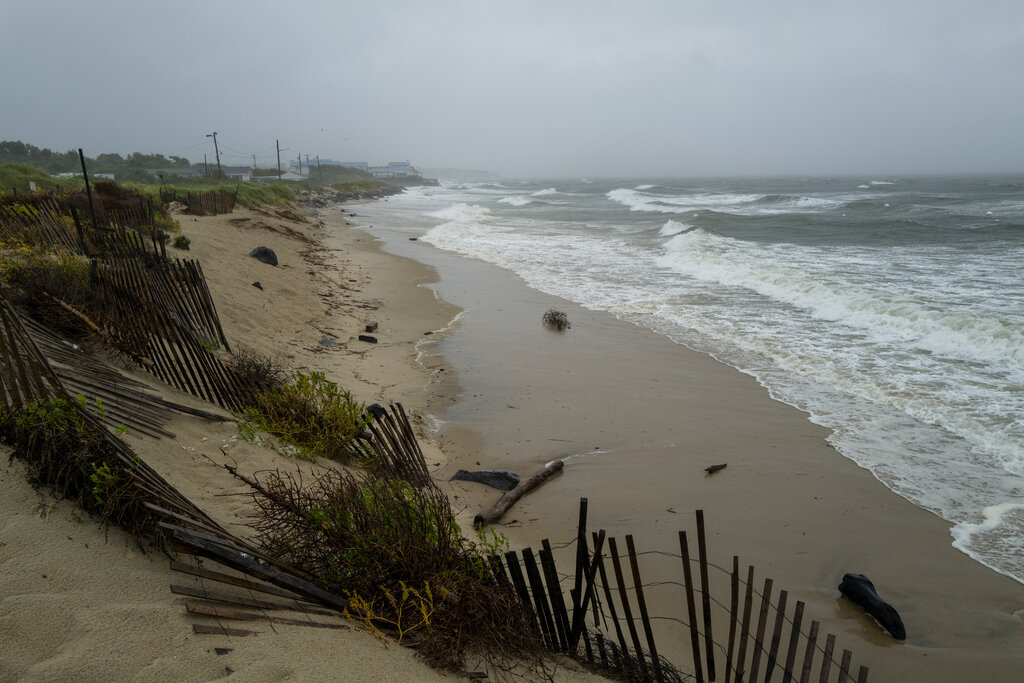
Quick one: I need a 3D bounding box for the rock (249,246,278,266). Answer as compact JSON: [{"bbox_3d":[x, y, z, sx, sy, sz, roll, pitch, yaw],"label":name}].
[{"bbox_3d":[-8.179,-2.807,26.300,0.950,0.580,0.750,-4,12,-17],"label":"rock"}]

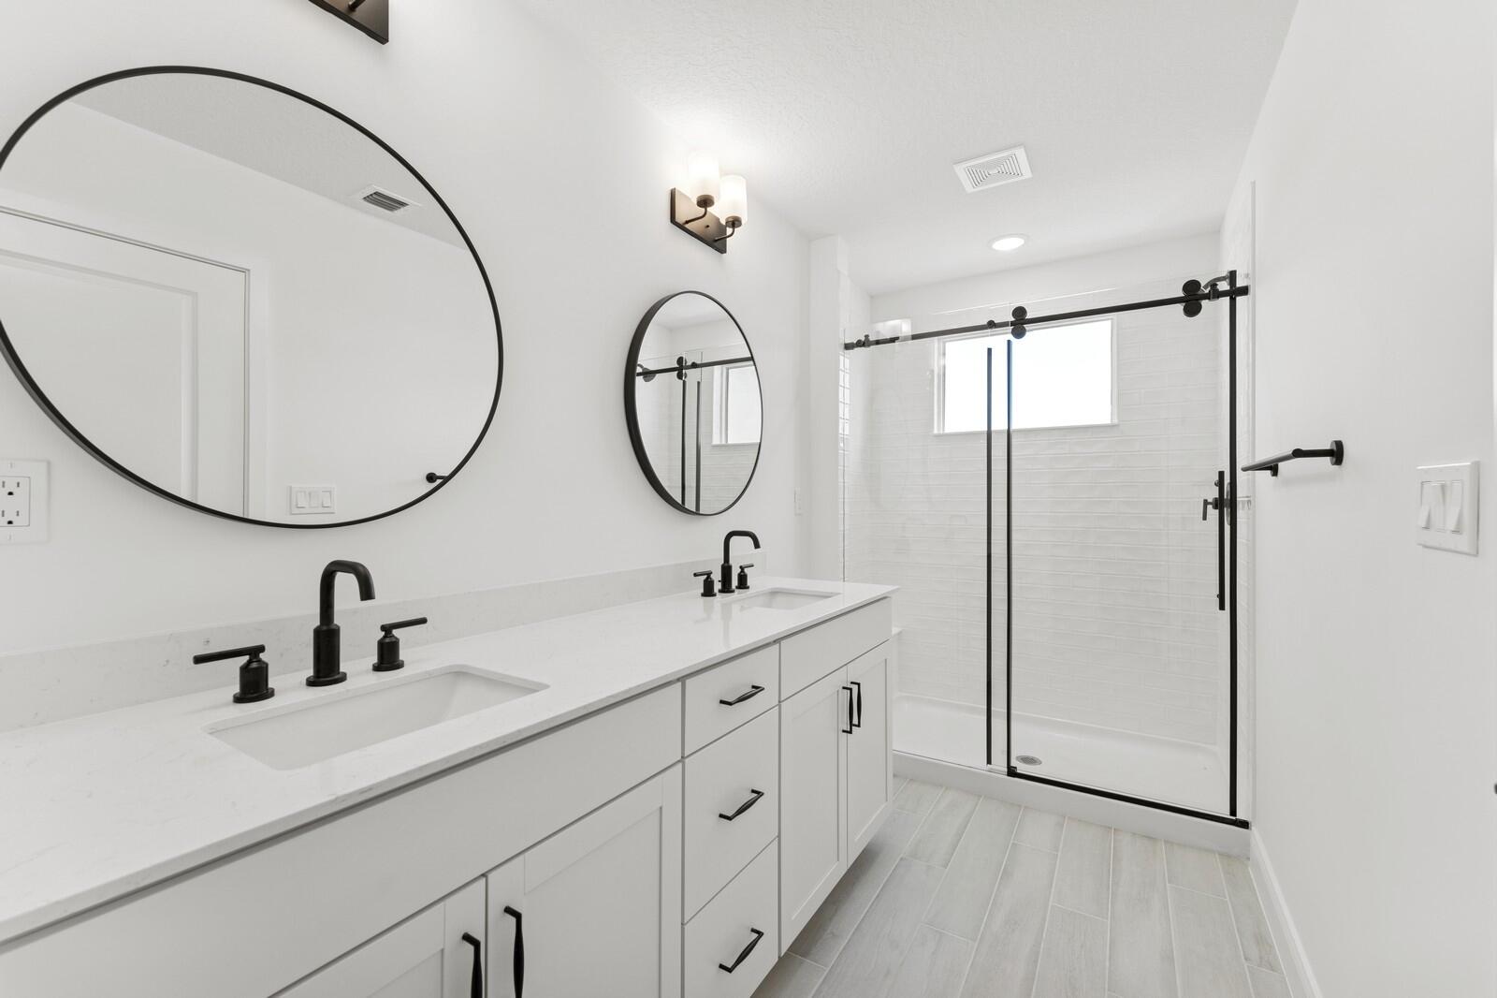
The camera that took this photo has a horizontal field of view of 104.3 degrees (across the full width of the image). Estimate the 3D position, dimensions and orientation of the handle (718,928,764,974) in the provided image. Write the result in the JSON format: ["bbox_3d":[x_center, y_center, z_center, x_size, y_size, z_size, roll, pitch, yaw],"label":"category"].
[{"bbox_3d":[-0.011,0.965,1.248,0.032,0.013,0.133,0,-1,33],"label":"handle"}]

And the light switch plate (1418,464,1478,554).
[{"bbox_3d":[0.928,0.011,0.776,0.008,0.114,0.168,0,0,33],"label":"light switch plate"}]

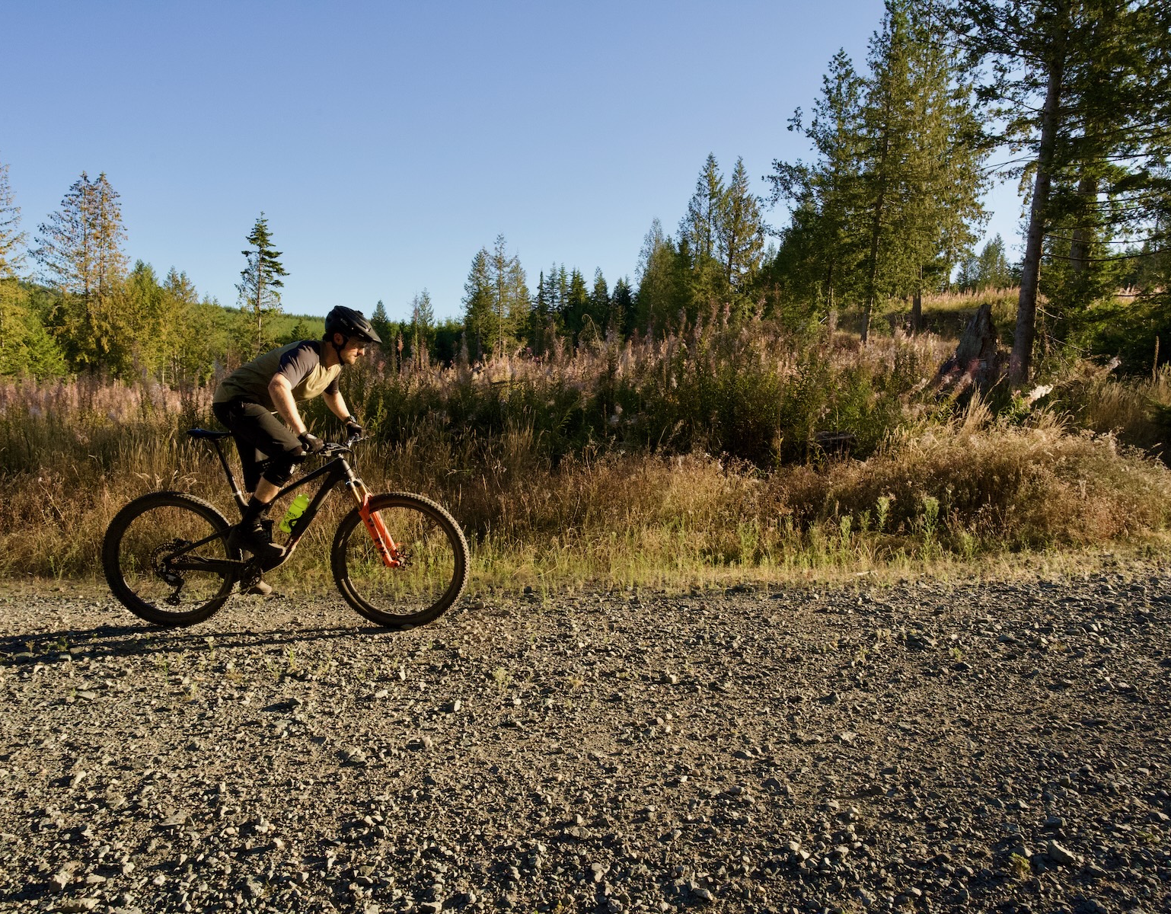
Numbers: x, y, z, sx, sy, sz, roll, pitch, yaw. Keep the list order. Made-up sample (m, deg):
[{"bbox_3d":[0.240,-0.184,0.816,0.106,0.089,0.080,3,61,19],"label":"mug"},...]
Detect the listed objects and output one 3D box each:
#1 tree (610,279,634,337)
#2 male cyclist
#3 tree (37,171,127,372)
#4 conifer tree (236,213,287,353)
[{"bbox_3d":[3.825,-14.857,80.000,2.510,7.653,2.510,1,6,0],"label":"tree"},{"bbox_3d":[-1.585,-0.045,4.180,0.920,1.550,0.760,1,6,2],"label":"male cyclist"},{"bbox_3d":[-29.113,-10.369,44.000,5.042,12.319,5.042,1,6,0],"label":"tree"},{"bbox_3d":[-20.419,-10.501,48.000,3.143,9.657,3.143,1,6,0],"label":"conifer tree"}]

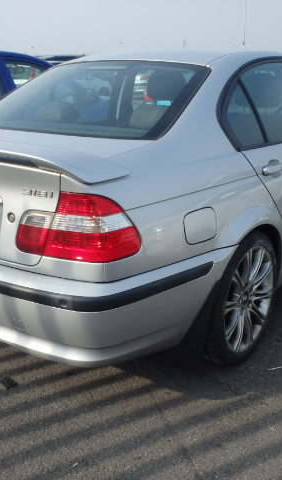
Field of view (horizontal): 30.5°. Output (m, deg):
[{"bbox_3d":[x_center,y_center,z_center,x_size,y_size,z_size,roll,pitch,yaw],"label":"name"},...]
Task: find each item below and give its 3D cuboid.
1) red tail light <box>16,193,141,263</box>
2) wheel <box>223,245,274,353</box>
[{"bbox_3d":[-0.208,-0.055,1.757,0.400,0.225,0.235,13,23,36],"label":"red tail light"},{"bbox_3d":[0.430,0.257,2.402,0.200,0.480,0.480,13,23,36],"label":"wheel"}]

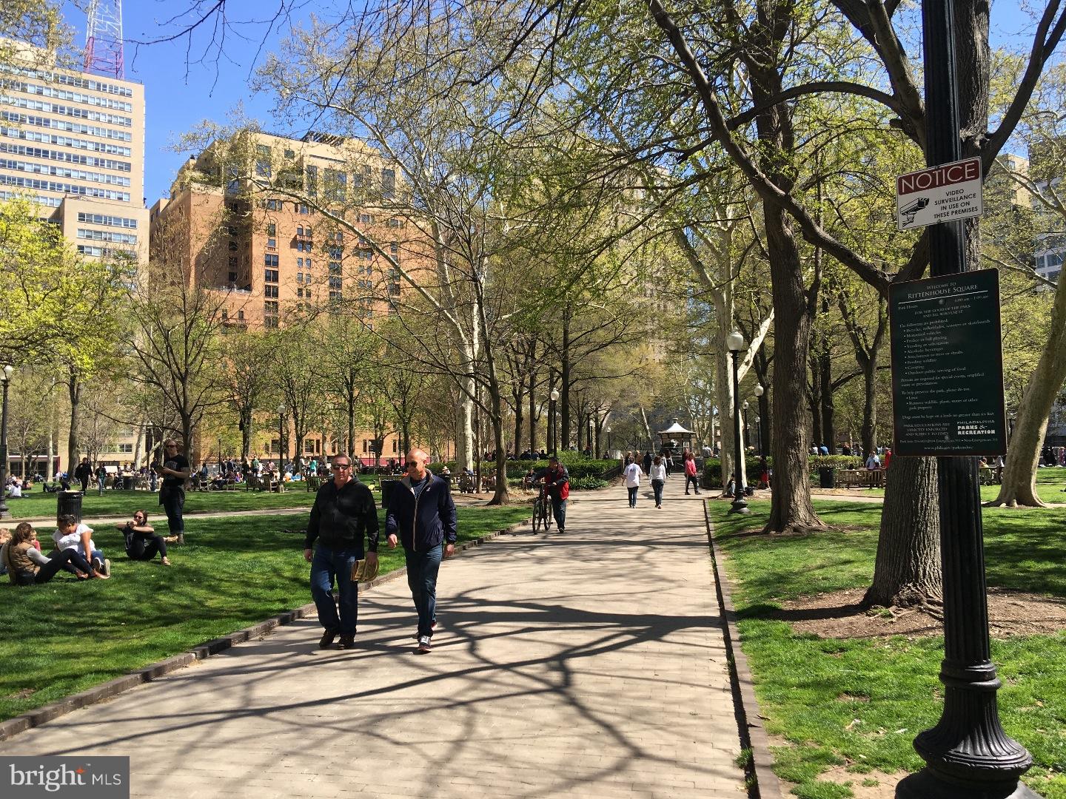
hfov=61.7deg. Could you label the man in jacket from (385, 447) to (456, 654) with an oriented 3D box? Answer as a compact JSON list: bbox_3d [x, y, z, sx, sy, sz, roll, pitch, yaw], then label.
[{"bbox_3d":[-1.015,1.363,8.120,0.600,1.810,0.600,-2,-4,11],"label":"man in jacket"}]

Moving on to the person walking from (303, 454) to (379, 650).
[{"bbox_3d":[-1.730,1.374,8.050,0.630,1.740,0.450,-1,-4,3],"label":"person walking"}]

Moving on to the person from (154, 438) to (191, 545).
[{"bbox_3d":[-6.373,1.643,15.800,0.530,1.820,0.450,-2,-4,21],"label":"person"}]

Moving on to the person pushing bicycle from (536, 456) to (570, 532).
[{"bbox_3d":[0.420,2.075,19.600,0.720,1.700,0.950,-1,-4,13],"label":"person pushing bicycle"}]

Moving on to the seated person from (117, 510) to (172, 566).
[{"bbox_3d":[-5.786,2.065,13.300,0.570,0.780,0.840,3,-5,-43],"label":"seated person"}]

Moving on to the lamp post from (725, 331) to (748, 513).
[{"bbox_3d":[5.891,0.635,25.700,0.600,5.200,0.600,-1,-4,10],"label":"lamp post"}]

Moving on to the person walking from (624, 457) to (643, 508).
[{"bbox_3d":[3.268,2.723,29.200,0.600,1.680,0.450,-1,-4,10],"label":"person walking"}]

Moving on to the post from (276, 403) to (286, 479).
[{"bbox_3d":[-15.933,2.741,56.562,0.470,5.000,0.470,-1,-4,0],"label":"post"}]

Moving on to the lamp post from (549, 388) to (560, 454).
[{"bbox_3d":[1.118,1.940,46.562,0.470,5.000,0.470,-1,-4,0],"label":"lamp post"}]

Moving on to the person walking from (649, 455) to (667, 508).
[{"bbox_3d":[4.085,2.682,29.200,0.540,1.700,0.500,-1,-4,10],"label":"person walking"}]

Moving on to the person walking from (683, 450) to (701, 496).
[{"bbox_3d":[6.626,3.088,37.200,0.680,1.750,0.500,-3,-4,25],"label":"person walking"}]

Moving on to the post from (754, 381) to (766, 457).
[{"bbox_3d":[10.982,1.640,43.362,0.470,5.000,0.470,-1,-4,0],"label":"post"}]

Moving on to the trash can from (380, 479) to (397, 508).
[{"bbox_3d":[-4.604,3.129,29.300,0.660,0.930,0.660,-1,-4,10],"label":"trash can"}]

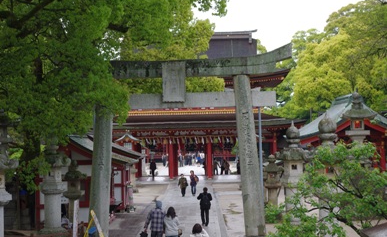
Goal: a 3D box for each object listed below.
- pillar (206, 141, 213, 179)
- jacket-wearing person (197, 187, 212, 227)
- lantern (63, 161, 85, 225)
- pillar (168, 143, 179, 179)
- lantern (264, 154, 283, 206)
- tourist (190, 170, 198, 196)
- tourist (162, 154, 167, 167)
[{"bbox_3d":[1.376,3.419,74.500,0.490,3.546,0.490,-1,-1,1],"label":"pillar"},{"bbox_3d":[0.497,3.898,38.800,0.640,1.728,0.450,-1,-1,1],"label":"jacket-wearing person"},{"bbox_3d":[-5.042,3.297,37.300,0.980,3.085,0.980,-1,-1,1],"label":"lantern"},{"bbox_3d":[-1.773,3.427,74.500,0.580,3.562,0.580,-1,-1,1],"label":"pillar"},{"bbox_3d":[3.865,3.249,42.800,0.980,3.055,0.980,-1,-1,1],"label":"lantern"},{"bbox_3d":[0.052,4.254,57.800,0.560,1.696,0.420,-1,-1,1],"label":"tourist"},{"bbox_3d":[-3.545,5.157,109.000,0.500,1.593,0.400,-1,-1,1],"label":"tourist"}]

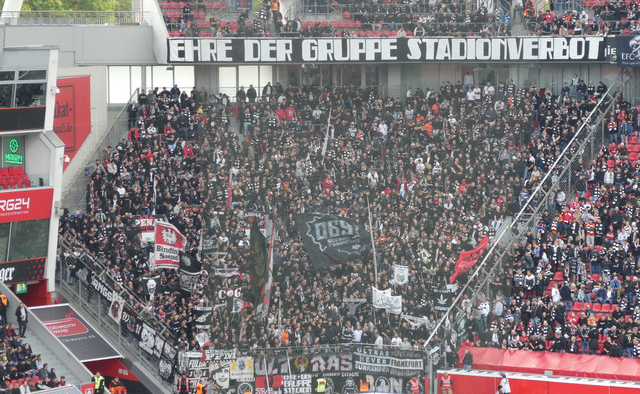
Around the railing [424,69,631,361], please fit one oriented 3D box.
[{"bbox_3d":[11.613,0.390,135.125,1.000,14.000,27.500,2,5,28],"label":"railing"}]

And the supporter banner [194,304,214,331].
[{"bbox_3d":[-5.792,5.991,124.100,0.920,1.150,0.100,-1,4,-15],"label":"supporter banner"}]

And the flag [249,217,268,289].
[{"bbox_3d":[-3.029,2.782,122.919,1.000,3.500,0.350,-1,4,-17],"label":"flag"}]

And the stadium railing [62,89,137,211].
[{"bbox_3d":[-12.650,-2.668,143.200,0.120,6.600,10.400,1,4,20],"label":"stadium railing"}]

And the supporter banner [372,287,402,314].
[{"bbox_3d":[3.583,5.494,132.500,1.580,1.380,0.200,0,4,0],"label":"supporter banner"}]

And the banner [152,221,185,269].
[{"bbox_3d":[-7.459,2.388,122.894,1.650,2.350,0.250,-1,4,-14],"label":"banner"}]

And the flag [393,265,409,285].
[{"bbox_3d":[4.047,3.897,125.494,0.800,1.100,0.060,0,4,-6],"label":"flag"}]

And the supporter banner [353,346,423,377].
[{"bbox_3d":[3.414,8.199,124.400,4.000,1.380,0.100,2,5,27],"label":"supporter banner"}]

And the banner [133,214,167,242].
[{"bbox_3d":[-9.162,1.703,134.910,1.750,1.450,0.120,-1,4,-20],"label":"banner"}]

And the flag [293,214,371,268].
[{"bbox_3d":[0.623,2.218,124.387,3.800,2.750,0.350,0,4,-6],"label":"flag"}]

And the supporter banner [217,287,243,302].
[{"bbox_3d":[-4.634,4.992,127.800,1.330,0.650,0.080,-1,4,-17],"label":"supporter banner"}]

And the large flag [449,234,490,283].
[{"bbox_3d":[7.698,3.167,128.530,2.200,2.400,0.400,1,4,12],"label":"large flag"}]

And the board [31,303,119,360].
[{"bbox_3d":[-11.848,6.580,120.984,2.450,0.120,4.790,-4,33,-43],"label":"board"}]

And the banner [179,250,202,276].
[{"bbox_3d":[-6.379,3.226,122.947,1.220,1.300,0.200,-1,4,-14],"label":"banner"}]

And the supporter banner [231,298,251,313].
[{"bbox_3d":[-4.039,5.512,126.800,1.050,0.800,0.080,-1,4,-12],"label":"supporter banner"}]

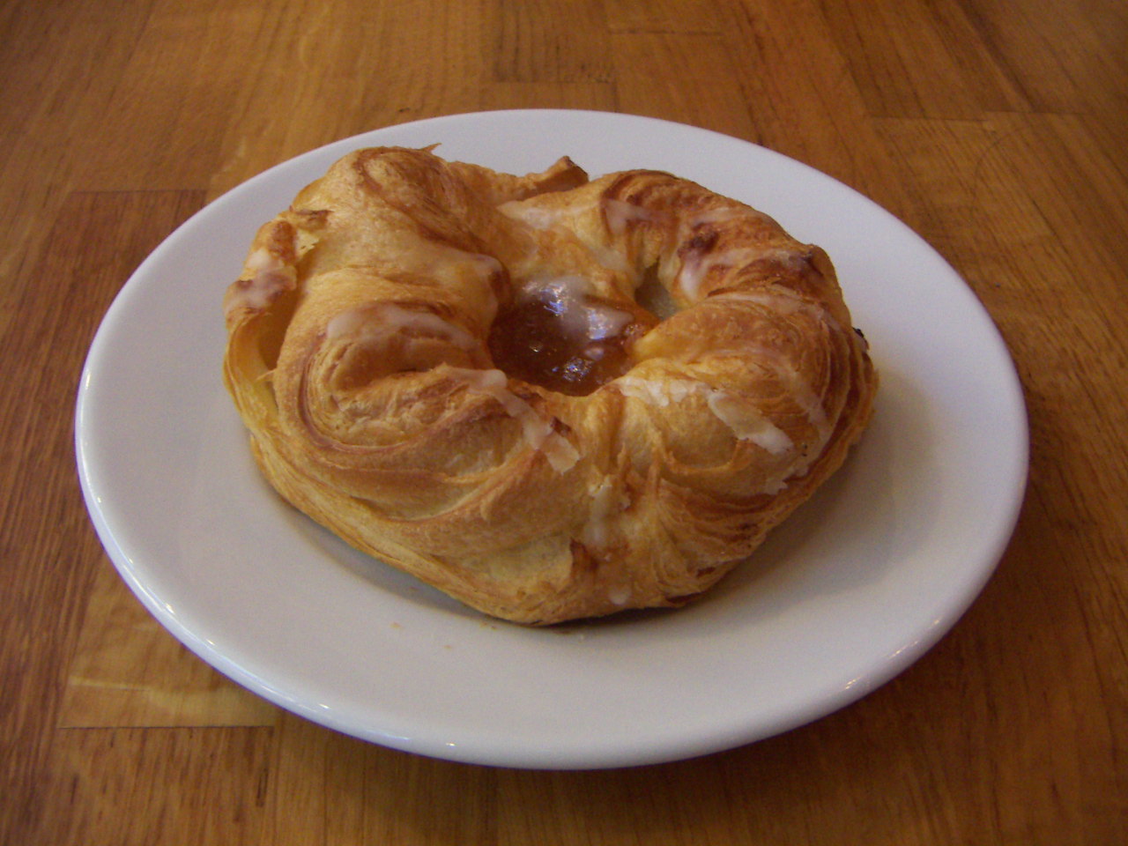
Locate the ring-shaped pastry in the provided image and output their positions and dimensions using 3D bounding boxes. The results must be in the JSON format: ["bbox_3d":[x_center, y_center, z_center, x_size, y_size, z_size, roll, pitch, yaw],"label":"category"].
[{"bbox_3d":[-0.003,-0.017,0.224,0.126,0.038,0.111,2,44,0],"label":"ring-shaped pastry"}]

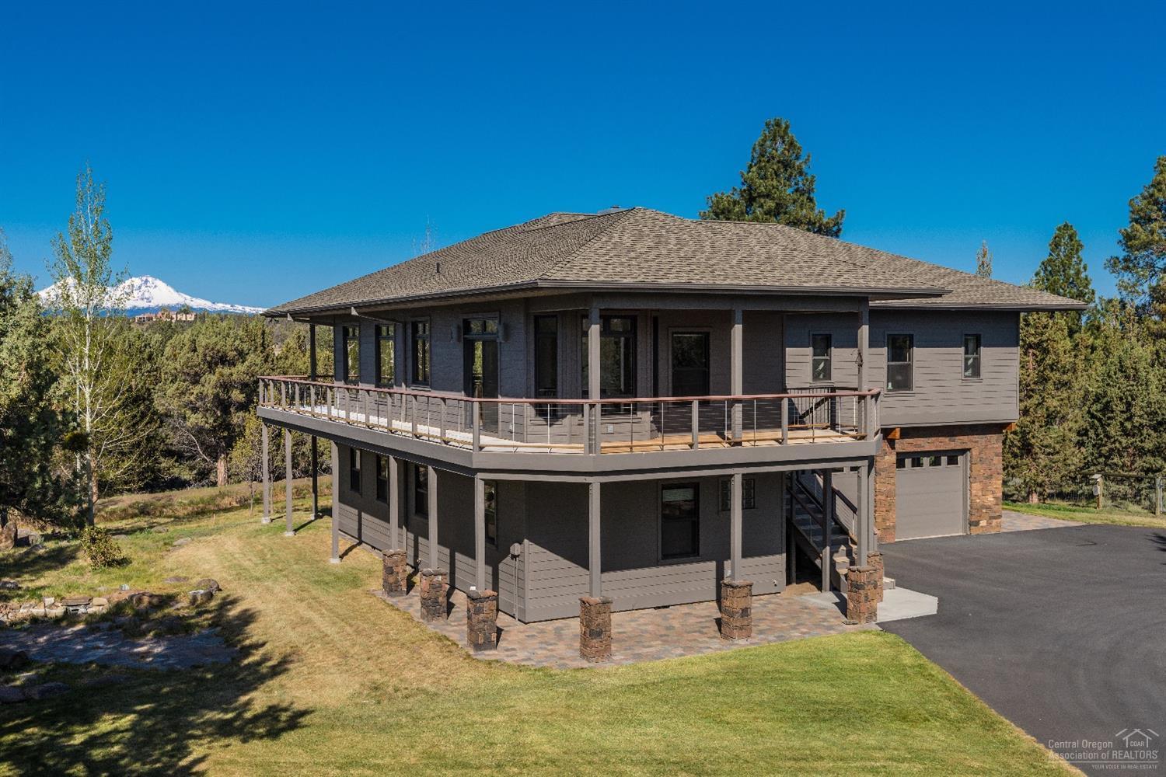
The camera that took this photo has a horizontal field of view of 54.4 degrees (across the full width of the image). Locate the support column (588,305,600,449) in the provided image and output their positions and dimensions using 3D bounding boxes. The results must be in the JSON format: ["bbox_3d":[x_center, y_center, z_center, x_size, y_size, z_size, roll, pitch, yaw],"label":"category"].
[{"bbox_3d":[0.200,-0.114,19.007,0.140,2.437,0.140,-1,2,-28],"label":"support column"}]

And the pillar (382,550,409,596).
[{"bbox_3d":[-3.926,3.857,23.658,0.408,0.887,0.408,-1,2,-28],"label":"pillar"}]

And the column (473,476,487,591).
[{"bbox_3d":[-1.769,2.532,19.573,0.140,2.001,0.140,-1,2,-28],"label":"column"}]

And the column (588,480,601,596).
[{"bbox_3d":[0.205,2.558,19.124,0.142,1.970,0.142,-1,2,-27],"label":"column"}]

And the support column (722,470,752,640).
[{"bbox_3d":[2.777,3.012,20.439,0.410,3.010,0.410,-1,2,-27],"label":"support column"}]

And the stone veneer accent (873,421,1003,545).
[{"bbox_3d":[9.873,2.565,31.633,4.869,3.152,0.350,-1,2,-28],"label":"stone veneer accent"}]

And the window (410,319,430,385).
[{"bbox_3d":[-3.762,-0.812,26.213,0.113,1.521,1.325,-1,2,-28],"label":"window"}]

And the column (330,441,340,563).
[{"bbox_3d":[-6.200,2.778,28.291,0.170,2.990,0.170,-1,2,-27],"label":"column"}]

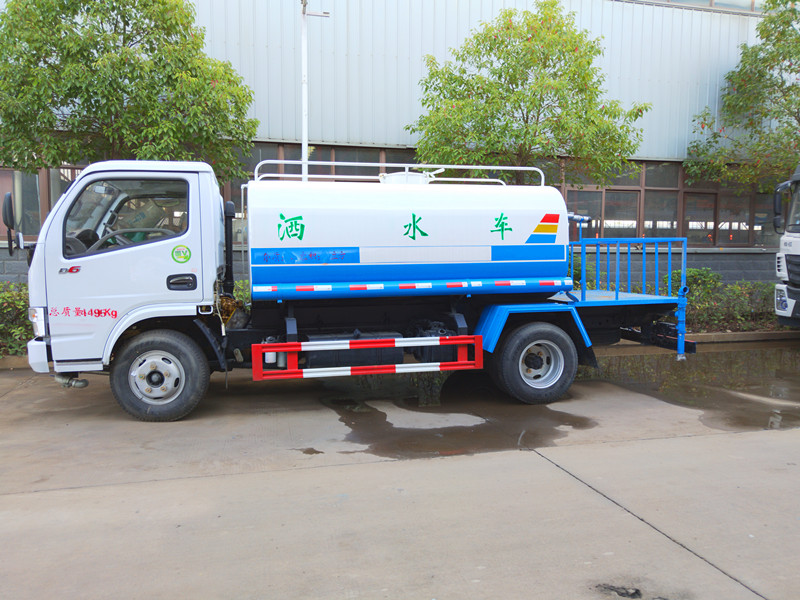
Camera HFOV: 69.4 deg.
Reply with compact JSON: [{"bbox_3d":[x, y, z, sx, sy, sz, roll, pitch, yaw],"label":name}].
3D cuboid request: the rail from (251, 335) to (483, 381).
[{"bbox_3d":[-0.255,0.494,4.983,2.000,0.320,0.070,-1,4,-13],"label":"rail"}]

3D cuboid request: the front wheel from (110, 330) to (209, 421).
[{"bbox_3d":[-1.981,0.616,4.755,0.765,0.765,0.220,-1,4,-13],"label":"front wheel"}]

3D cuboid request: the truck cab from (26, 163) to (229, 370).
[{"bbox_3d":[-2.405,-0.334,5.380,1.530,1.670,1.880,-1,4,-13],"label":"truck cab"}]

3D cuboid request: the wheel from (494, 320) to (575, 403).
[{"bbox_3d":[1.275,0.580,5.357,0.765,0.765,0.230,-1,4,-13],"label":"wheel"}]

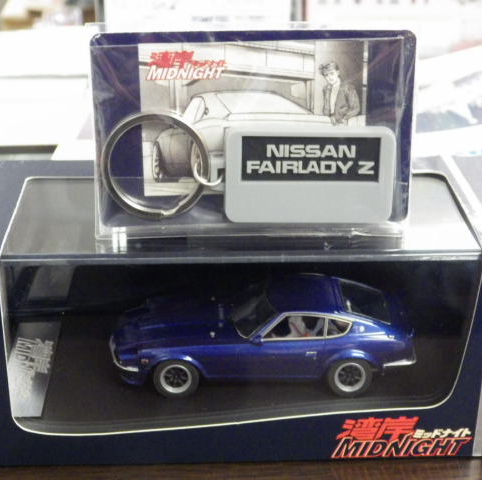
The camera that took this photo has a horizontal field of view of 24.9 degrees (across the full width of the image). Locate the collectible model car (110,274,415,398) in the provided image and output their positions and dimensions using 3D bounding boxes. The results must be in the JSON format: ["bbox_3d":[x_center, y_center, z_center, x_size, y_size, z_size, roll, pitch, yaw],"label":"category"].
[{"bbox_3d":[0.007,0.027,0.348,0.096,0.029,0.039,0,26,-1],"label":"collectible model car"}]

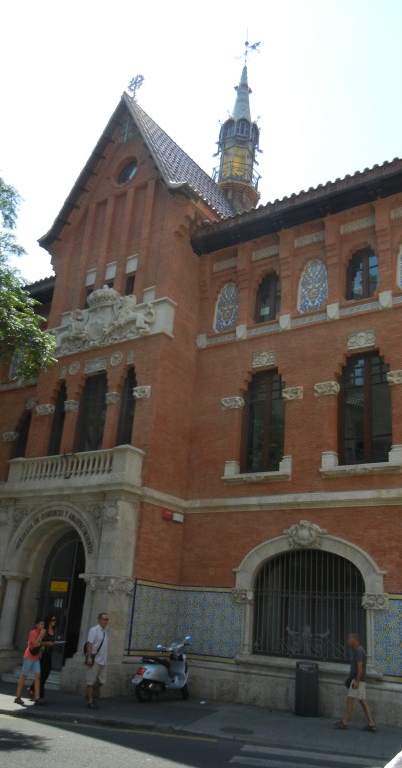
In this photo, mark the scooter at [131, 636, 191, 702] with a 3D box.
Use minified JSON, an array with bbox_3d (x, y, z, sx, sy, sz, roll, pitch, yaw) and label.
[{"bbox_3d":[-0.857,6.591,15.263,0.720,1.240,1.800,-13,-27,40],"label":"scooter"}]

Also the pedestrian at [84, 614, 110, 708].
[{"bbox_3d":[-2.062,5.510,13.365,0.360,1.700,0.500,-10,-24,34],"label":"pedestrian"}]

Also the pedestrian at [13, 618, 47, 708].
[{"bbox_3d":[-3.325,5.444,13.175,0.500,1.570,0.450,-10,-25,34],"label":"pedestrian"}]

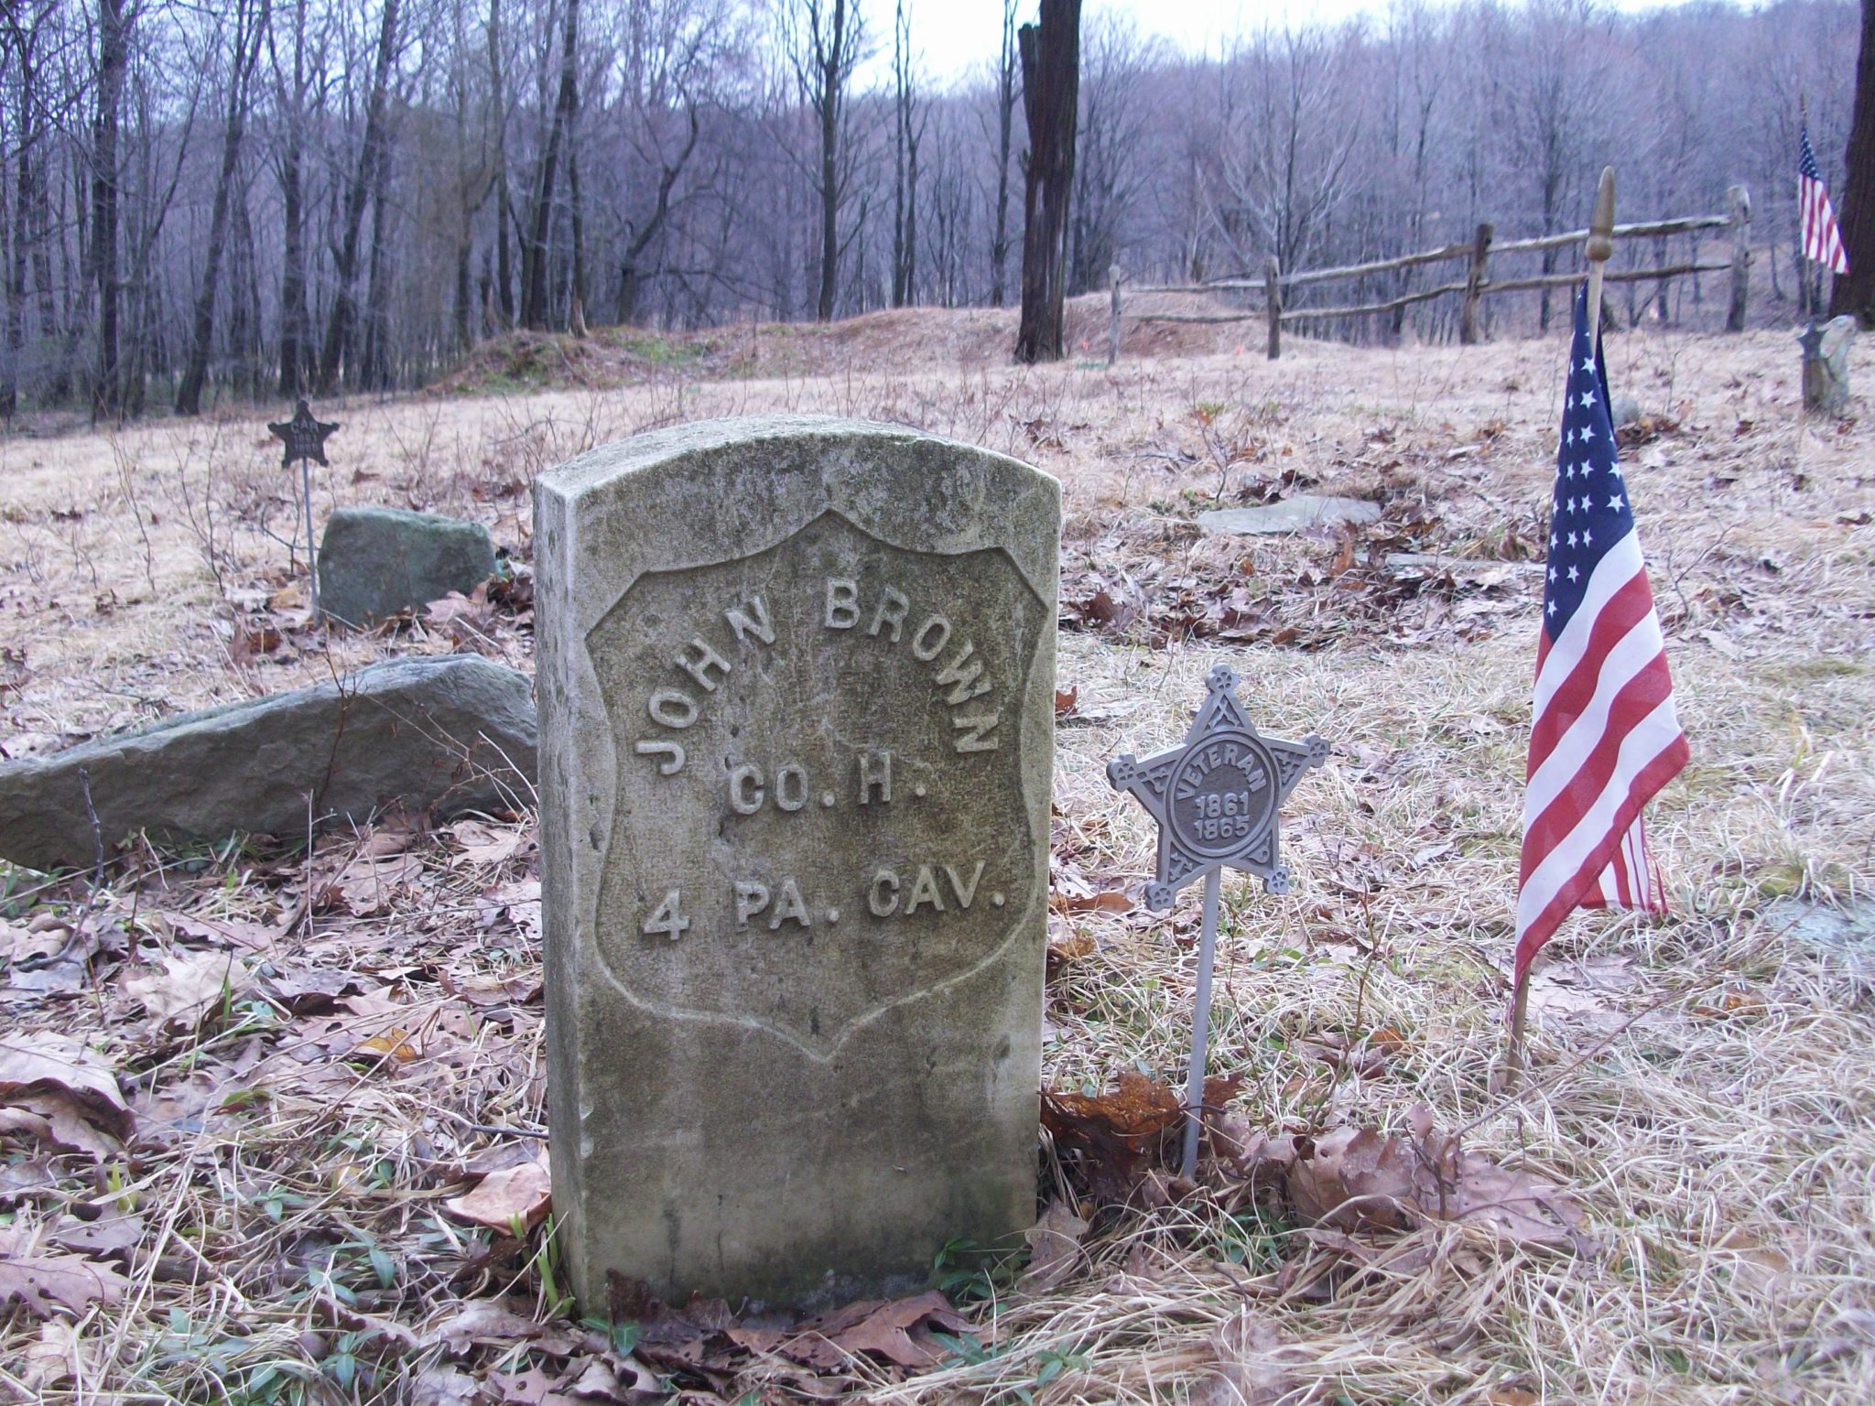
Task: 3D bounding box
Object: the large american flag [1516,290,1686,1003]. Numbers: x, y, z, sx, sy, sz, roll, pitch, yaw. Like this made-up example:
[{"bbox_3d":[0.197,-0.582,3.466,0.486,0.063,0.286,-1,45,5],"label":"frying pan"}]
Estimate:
[{"bbox_3d":[0.431,-0.043,1.190,0.108,0.445,0.080,4,13,14],"label":"large american flag"}]

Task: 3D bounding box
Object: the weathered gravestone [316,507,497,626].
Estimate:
[{"bbox_3d":[-0.887,-0.228,3.080,0.280,0.187,0.095,-4,14,-19],"label":"weathered gravestone"}]

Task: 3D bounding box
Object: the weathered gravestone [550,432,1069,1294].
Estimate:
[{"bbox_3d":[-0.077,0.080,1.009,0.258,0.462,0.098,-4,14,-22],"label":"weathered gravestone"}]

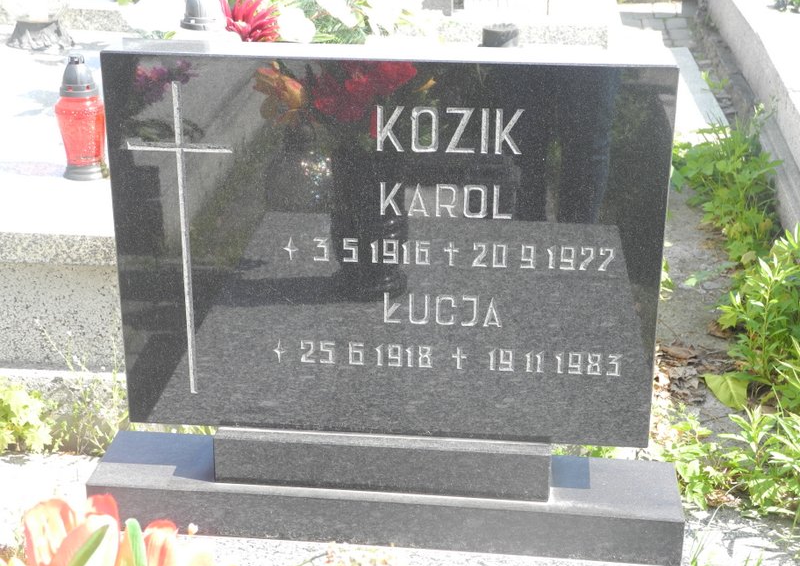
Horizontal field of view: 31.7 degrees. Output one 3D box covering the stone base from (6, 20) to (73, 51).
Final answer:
[{"bbox_3d":[-0.925,-0.644,3.603,0.169,0.067,0.169,2,22,5],"label":"stone base"}]

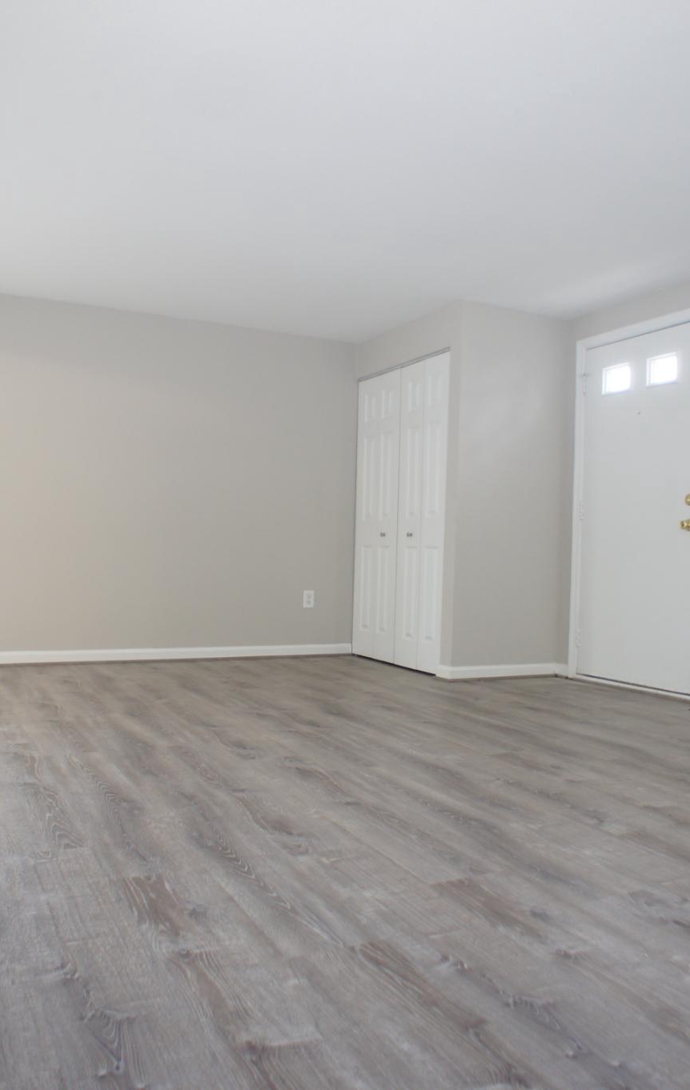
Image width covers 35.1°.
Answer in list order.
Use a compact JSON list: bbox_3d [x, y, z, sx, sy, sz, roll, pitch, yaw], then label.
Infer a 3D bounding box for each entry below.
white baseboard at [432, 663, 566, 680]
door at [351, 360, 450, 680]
[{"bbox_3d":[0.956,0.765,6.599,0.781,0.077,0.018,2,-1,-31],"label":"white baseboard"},{"bbox_3d":[0.354,-0.196,7.190,0.040,1.940,1.360,2,-1,-22],"label":"door"}]

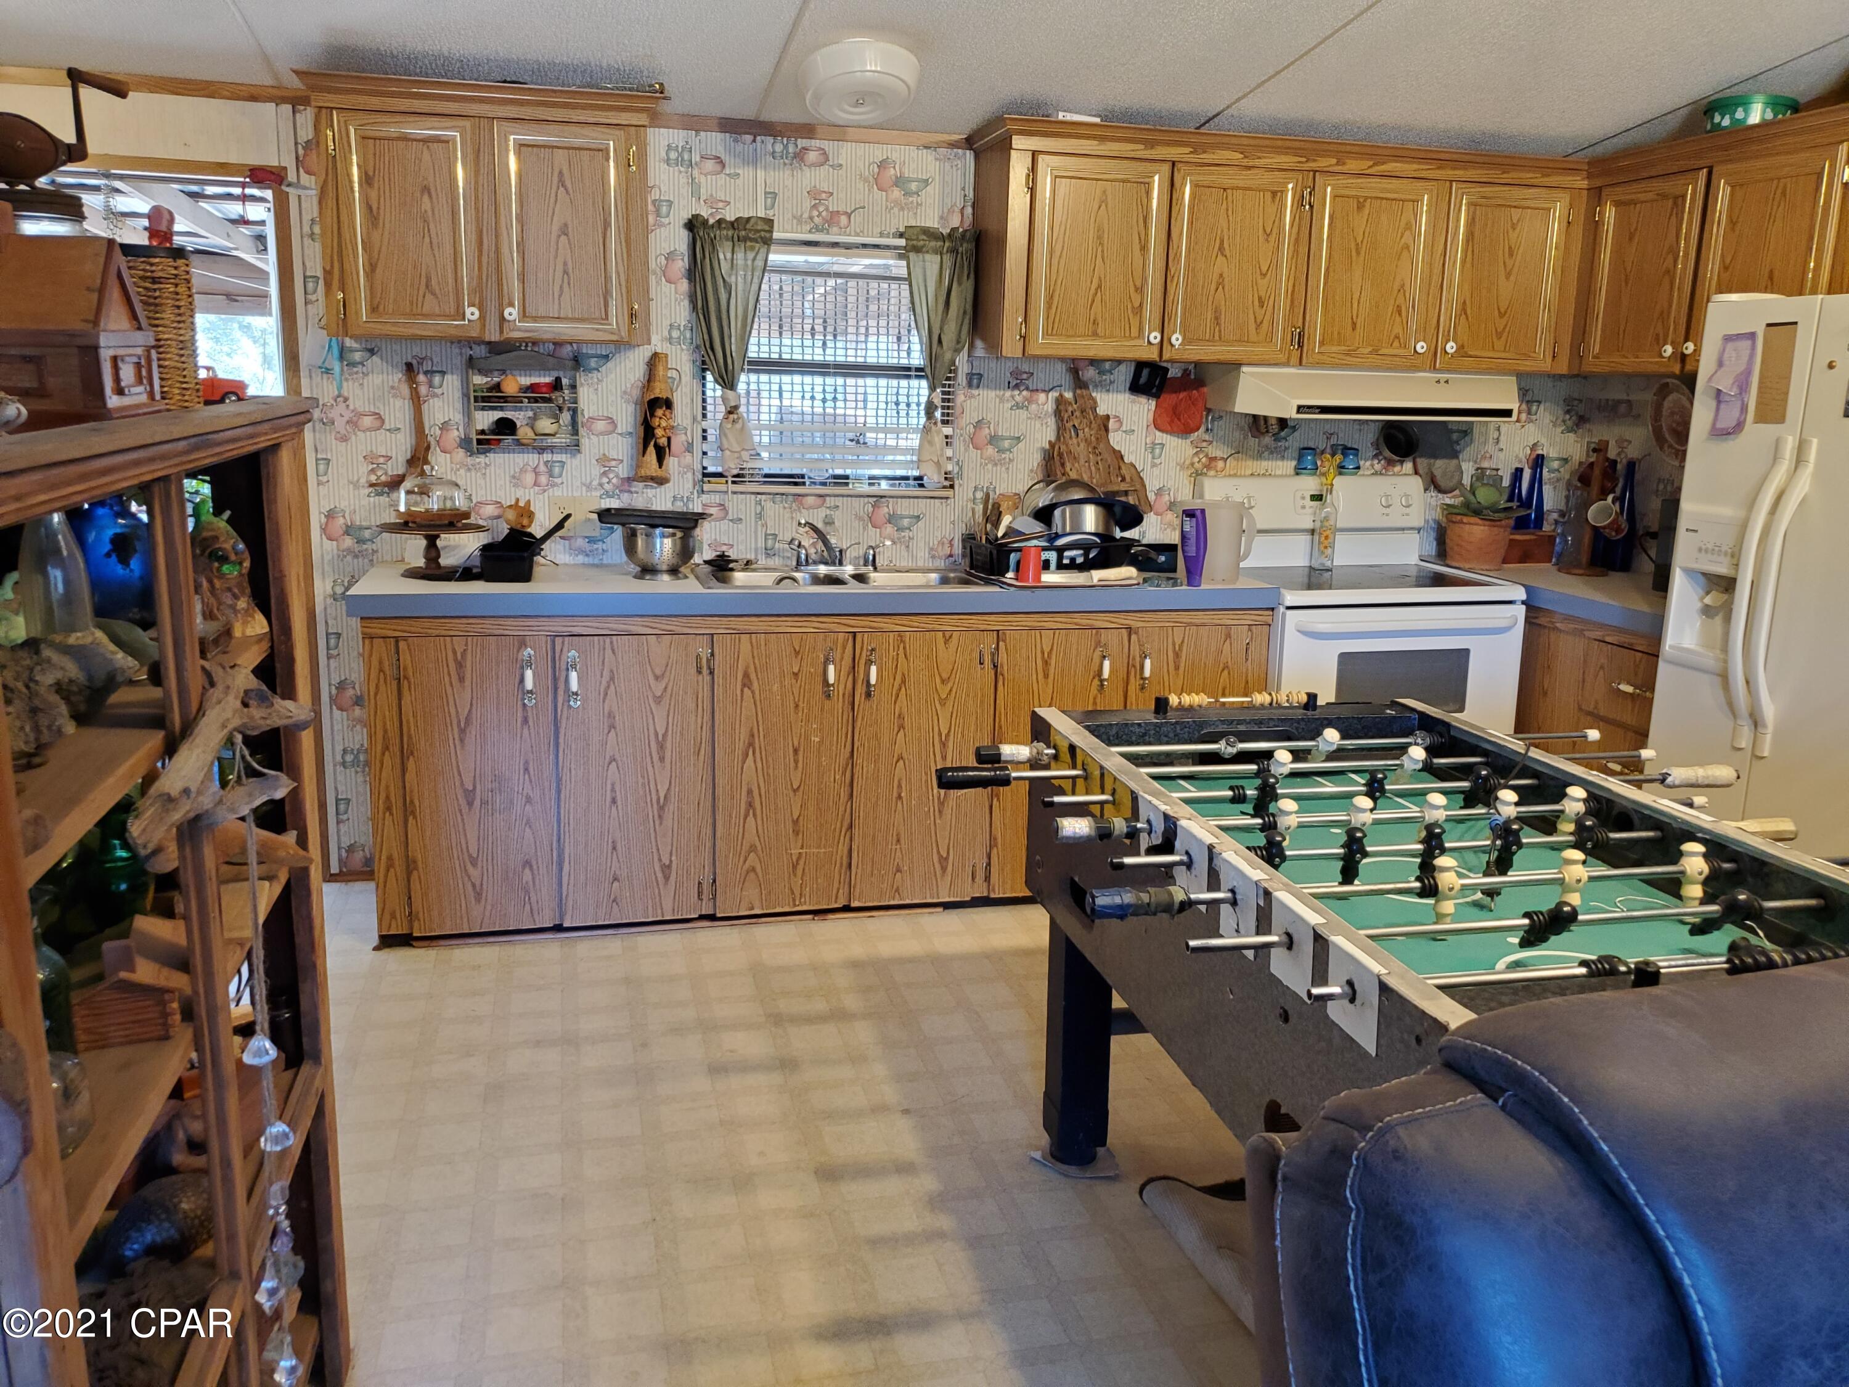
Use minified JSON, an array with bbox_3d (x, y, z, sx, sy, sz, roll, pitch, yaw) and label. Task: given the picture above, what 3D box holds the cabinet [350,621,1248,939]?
[{"bbox_3d":[-0.264,0.147,3.962,2.400,0.850,0.555,-2,12,-13],"label":"cabinet"}]

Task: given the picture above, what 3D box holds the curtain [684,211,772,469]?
[{"bbox_3d":[-0.537,-0.966,3.897,0.230,0.700,0.080,-2,12,-13],"label":"curtain"}]

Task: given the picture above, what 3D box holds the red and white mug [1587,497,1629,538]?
[{"bbox_3d":[2.083,-0.534,4.230,0.100,0.115,0.088,27,6,-27],"label":"red and white mug"}]

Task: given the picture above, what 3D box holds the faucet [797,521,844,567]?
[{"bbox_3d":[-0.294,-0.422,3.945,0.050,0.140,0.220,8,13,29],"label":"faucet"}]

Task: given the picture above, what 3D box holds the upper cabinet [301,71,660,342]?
[{"bbox_3d":[-1.101,-1.195,3.540,0.824,0.588,0.363,-2,13,-14],"label":"upper cabinet"}]

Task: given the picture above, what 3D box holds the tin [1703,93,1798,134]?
[{"bbox_3d":[2.192,-1.509,3.696,0.251,0.113,0.251,1,12,0],"label":"tin"}]

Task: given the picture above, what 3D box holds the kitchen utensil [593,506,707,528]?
[{"bbox_3d":[-0.719,-0.461,3.696,0.323,0.045,0.216,1,12,-14],"label":"kitchen utensil"}]

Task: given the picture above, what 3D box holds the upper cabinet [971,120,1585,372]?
[{"bbox_3d":[1.034,-1.271,4.059,1.815,0.614,0.385,-2,12,-13],"label":"upper cabinet"}]

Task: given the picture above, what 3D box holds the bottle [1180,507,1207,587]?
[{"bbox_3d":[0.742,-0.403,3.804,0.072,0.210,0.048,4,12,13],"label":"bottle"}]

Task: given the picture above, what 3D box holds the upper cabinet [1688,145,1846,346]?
[{"bbox_3d":[2.259,-1.092,3.554,0.343,0.549,0.402,-2,13,-14],"label":"upper cabinet"}]

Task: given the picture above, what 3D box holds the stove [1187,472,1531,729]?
[{"bbox_3d":[1.260,-0.049,4.232,0.772,1.165,0.666,-2,13,-14],"label":"stove"}]

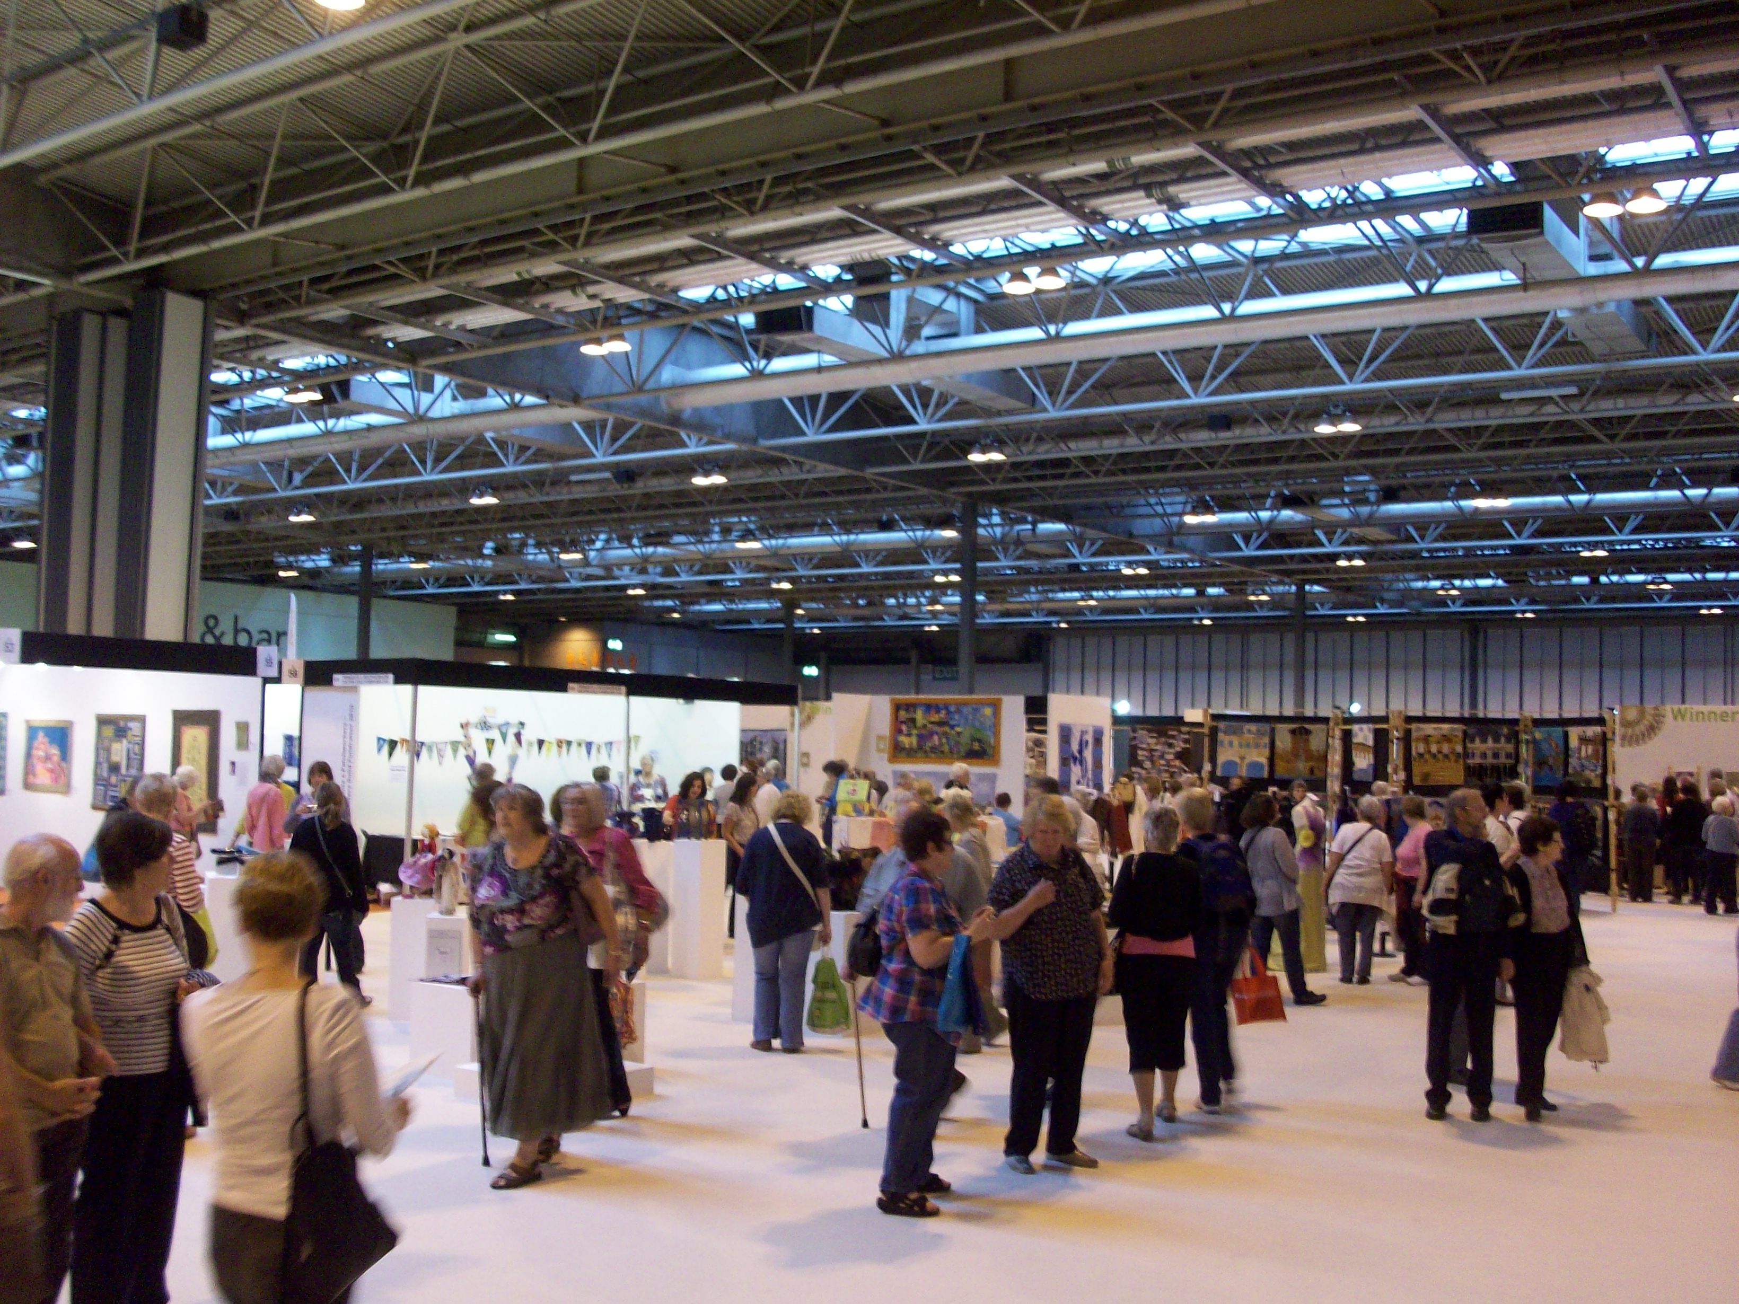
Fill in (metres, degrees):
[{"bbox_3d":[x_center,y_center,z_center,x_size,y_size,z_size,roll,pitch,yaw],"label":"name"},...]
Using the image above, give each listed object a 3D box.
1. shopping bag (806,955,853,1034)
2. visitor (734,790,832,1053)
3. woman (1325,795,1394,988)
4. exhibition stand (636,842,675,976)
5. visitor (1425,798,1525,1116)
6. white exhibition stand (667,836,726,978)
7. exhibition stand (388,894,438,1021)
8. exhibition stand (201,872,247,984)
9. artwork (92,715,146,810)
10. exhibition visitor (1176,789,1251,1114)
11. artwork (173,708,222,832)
[{"bbox_3d":[-0.239,2.080,10.354,0.280,0.470,0.140,2,-3,-6],"label":"shopping bag"},{"bbox_3d":[-0.498,1.620,10.418,0.550,1.540,0.360,1,-3,6],"label":"visitor"},{"bbox_3d":[4.206,2.011,14.609,0.550,1.587,0.380,0,-4,17],"label":"woman"},{"bbox_3d":[-1.630,2.011,13.614,0.290,1.070,0.290,-1,-4,32],"label":"exhibition stand"},{"bbox_3d":[3.137,1.564,8.947,0.490,1.693,0.410,-1,-4,31],"label":"visitor"},{"bbox_3d":[-1.341,2.007,13.434,0.290,1.070,0.290,-1,-4,32],"label":"white exhibition stand"},{"bbox_3d":[-2.968,2.014,11.272,0.300,0.790,0.300,2,-4,-3],"label":"exhibition stand"},{"bbox_3d":[-4.148,1.926,11.212,0.420,0.900,0.420,3,-4,-24],"label":"exhibition stand"},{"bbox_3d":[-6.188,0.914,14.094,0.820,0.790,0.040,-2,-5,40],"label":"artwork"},{"bbox_3d":[1.831,1.556,9.066,0.440,1.658,0.420,3,-4,-22],"label":"exhibition visitor"},{"bbox_3d":[-5.443,0.962,13.801,0.610,0.970,0.030,-1,-4,32],"label":"artwork"}]

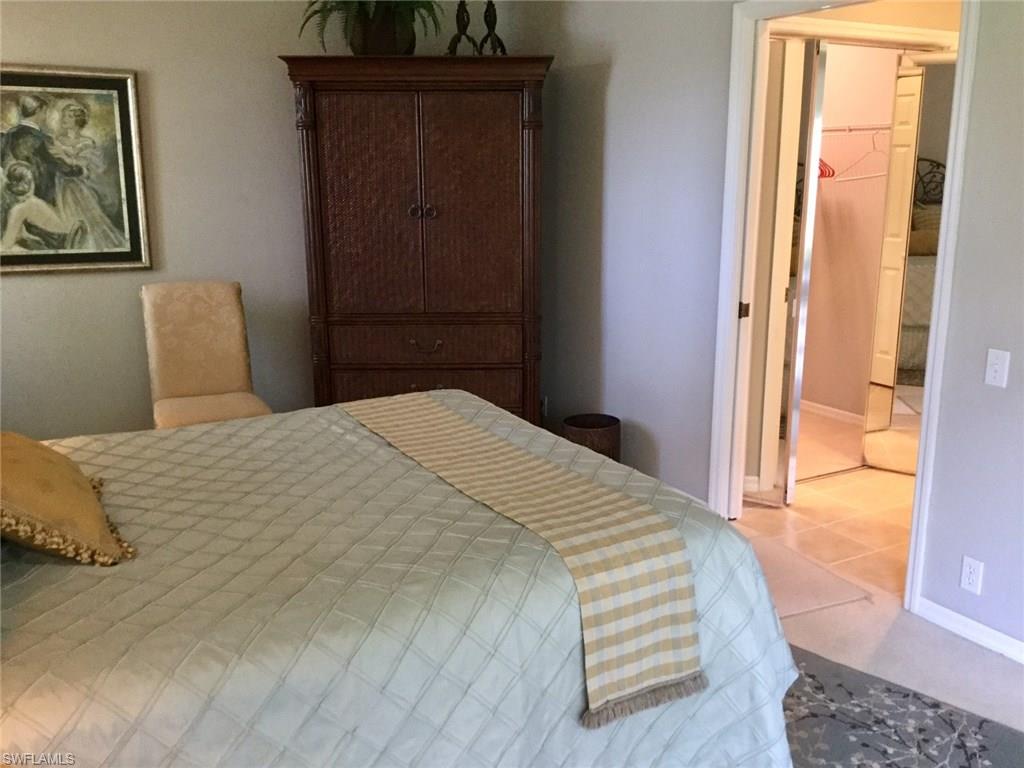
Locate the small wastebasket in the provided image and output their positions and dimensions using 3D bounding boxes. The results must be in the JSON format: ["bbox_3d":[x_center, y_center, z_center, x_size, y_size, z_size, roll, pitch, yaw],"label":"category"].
[{"bbox_3d":[0.392,0.342,4.555,0.282,0.321,0.282,0,12,0],"label":"small wastebasket"}]

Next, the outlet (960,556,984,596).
[{"bbox_3d":[1.500,0.625,2.993,0.008,0.115,0.070,-7,14,-29],"label":"outlet"}]

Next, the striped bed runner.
[{"bbox_3d":[-0.105,0.366,2.591,0.337,0.355,1.586,-7,14,-29],"label":"striped bed runner"}]

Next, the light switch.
[{"bbox_3d":[1.501,-0.049,2.838,0.010,0.115,0.070,-7,14,-29],"label":"light switch"}]

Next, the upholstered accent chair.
[{"bbox_3d":[-1.454,0.048,4.311,0.480,1.004,0.640,-5,13,-20],"label":"upholstered accent chair"}]

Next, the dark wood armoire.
[{"bbox_3d":[-0.437,-0.552,4.651,1.215,2.024,0.600,0,13,-2],"label":"dark wood armoire"}]

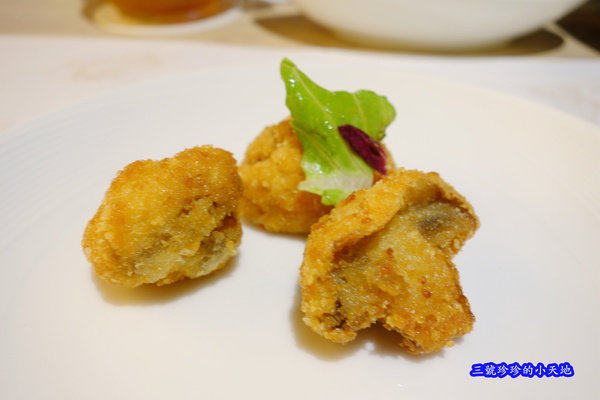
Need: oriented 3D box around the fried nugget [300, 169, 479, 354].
[{"bbox_3d":[0.023,0.017,0.128,0.045,0.049,0.041,-3,38,-5],"label":"fried nugget"}]

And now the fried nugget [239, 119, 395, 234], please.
[{"bbox_3d":[0.006,-0.010,0.175,0.057,0.034,0.048,0,38,0],"label":"fried nugget"}]

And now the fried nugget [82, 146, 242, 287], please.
[{"bbox_3d":[-0.043,0.005,0.152,0.048,0.039,0.041,-9,38,-11],"label":"fried nugget"}]

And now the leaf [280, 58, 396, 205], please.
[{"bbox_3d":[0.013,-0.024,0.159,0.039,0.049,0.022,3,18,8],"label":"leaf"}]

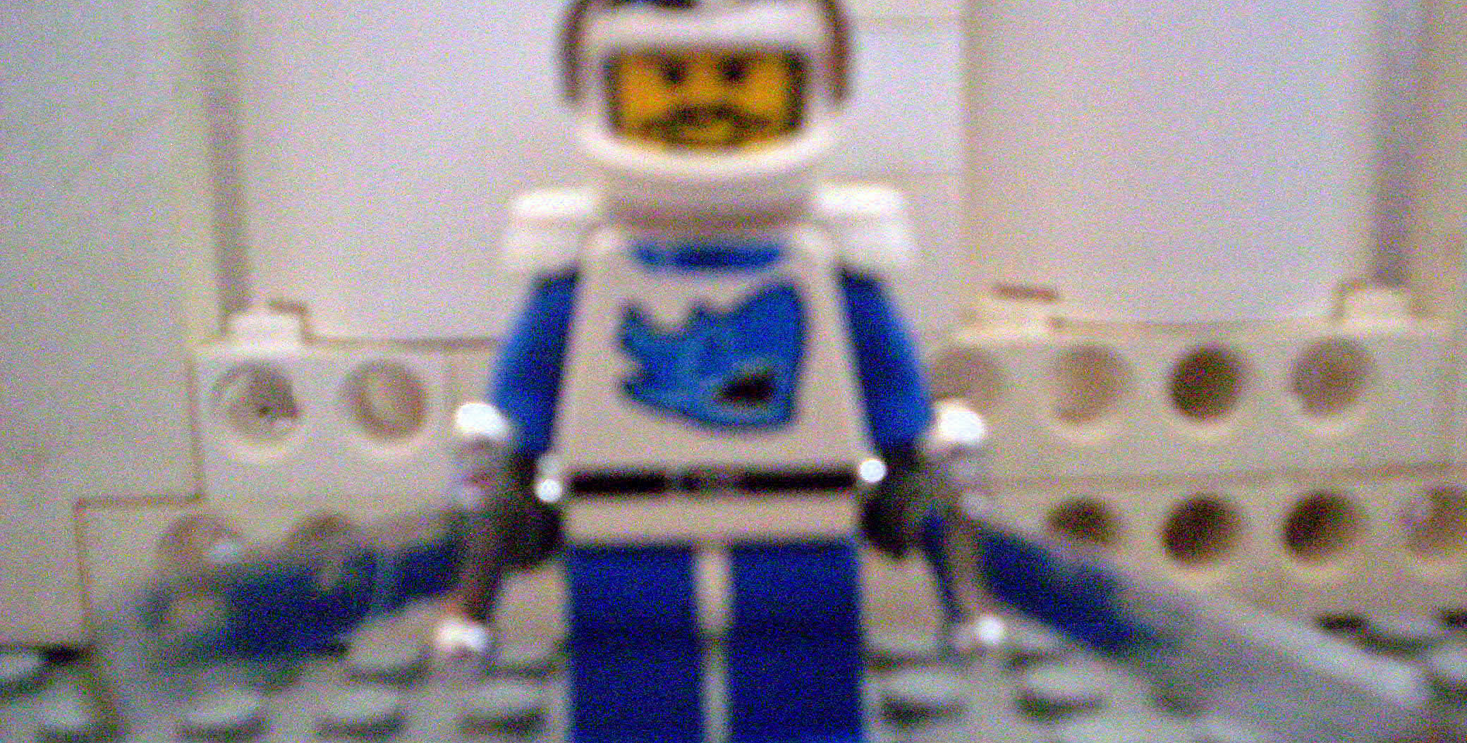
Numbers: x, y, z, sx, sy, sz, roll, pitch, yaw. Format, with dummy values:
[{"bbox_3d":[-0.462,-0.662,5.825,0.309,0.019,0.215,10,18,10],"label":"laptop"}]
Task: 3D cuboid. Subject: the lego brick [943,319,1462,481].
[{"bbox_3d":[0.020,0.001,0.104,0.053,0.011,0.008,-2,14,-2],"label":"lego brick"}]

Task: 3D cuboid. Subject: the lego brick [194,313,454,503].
[{"bbox_3d":[-0.026,0.002,0.102,0.016,0.011,0.008,-2,14,-2],"label":"lego brick"}]

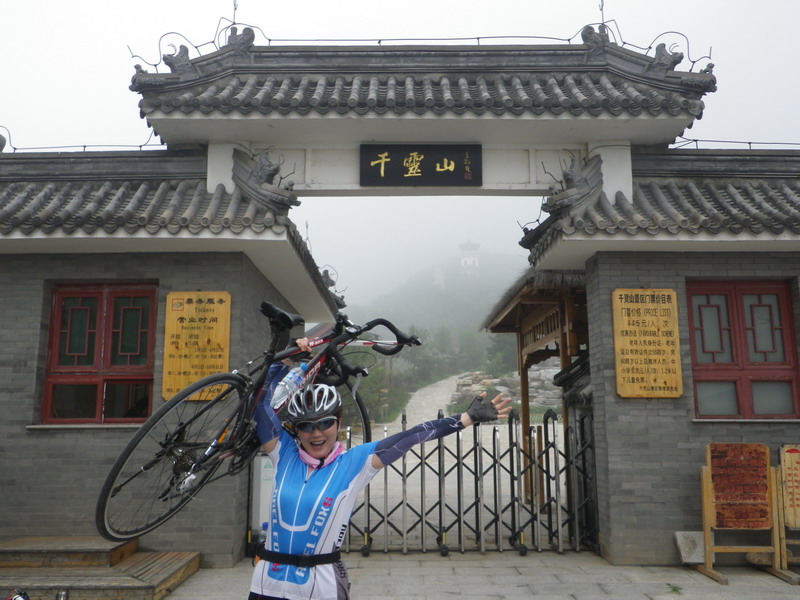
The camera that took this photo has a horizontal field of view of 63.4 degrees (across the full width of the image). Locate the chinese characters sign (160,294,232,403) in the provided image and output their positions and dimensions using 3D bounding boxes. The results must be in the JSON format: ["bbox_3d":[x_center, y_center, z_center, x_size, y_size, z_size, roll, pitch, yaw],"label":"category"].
[{"bbox_3d":[-2.012,0.455,6.443,0.648,1.089,0.040,0,-9,0],"label":"chinese characters sign"}]

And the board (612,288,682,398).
[{"bbox_3d":[2.458,0.427,6.445,0.644,1.087,0.040,0,-9,0],"label":"board"}]

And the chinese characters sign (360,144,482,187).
[{"bbox_3d":[0.228,-1.424,6.905,1.295,0.466,0.060,0,-9,0],"label":"chinese characters sign"}]

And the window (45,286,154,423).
[{"bbox_3d":[-3.041,0.548,6.672,1.090,1.433,0.100,0,-9,0],"label":"window"}]

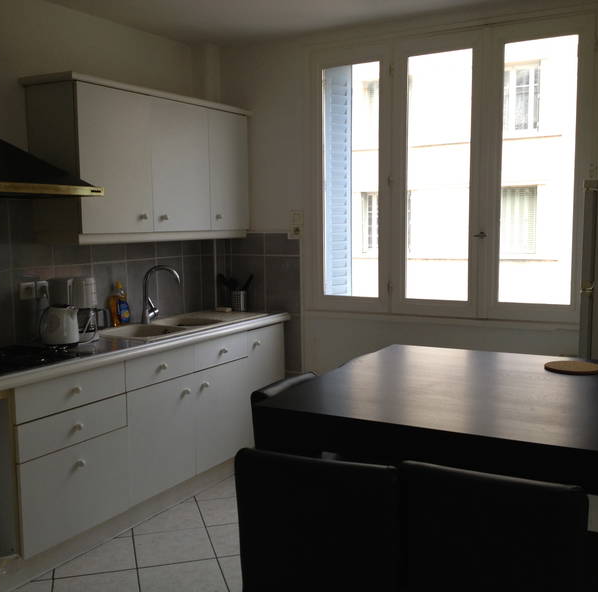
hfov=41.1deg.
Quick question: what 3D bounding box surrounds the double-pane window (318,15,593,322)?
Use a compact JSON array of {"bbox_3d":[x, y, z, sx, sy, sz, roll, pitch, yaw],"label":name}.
[{"bbox_3d":[0.718,-0.625,4.199,1.553,1.477,0.090,3,6,31],"label":"double-pane window"}]

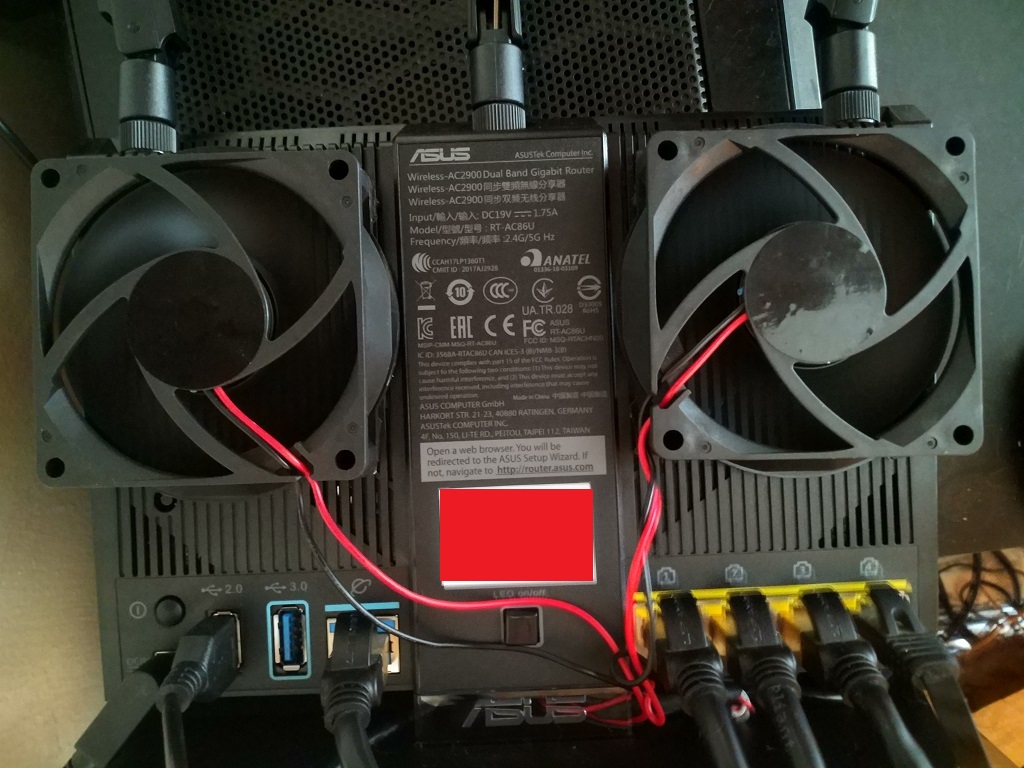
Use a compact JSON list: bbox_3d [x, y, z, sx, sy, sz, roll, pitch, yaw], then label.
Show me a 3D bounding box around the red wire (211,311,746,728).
[{"bbox_3d":[-0.007,0.029,0.171,0.109,0.023,0.086,-2,89,0],"label":"red wire"}]

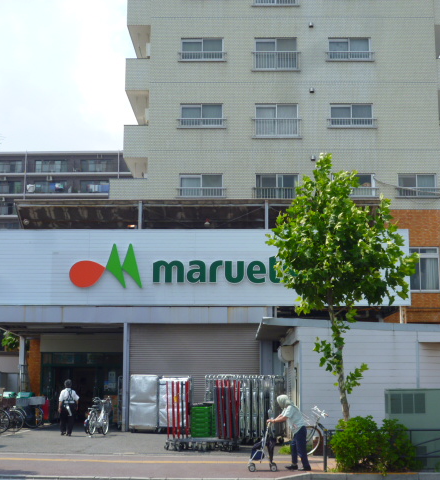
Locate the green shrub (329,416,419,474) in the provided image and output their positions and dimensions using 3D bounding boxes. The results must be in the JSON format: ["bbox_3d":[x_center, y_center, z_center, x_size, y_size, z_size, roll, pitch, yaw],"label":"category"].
[{"bbox_3d":[2.803,3.650,15.866,1.580,1.060,1.100,0,-9,0],"label":"green shrub"}]

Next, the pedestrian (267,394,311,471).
[{"bbox_3d":[1.251,3.495,15.869,0.800,1.360,0.500,0,-9,-2],"label":"pedestrian"}]

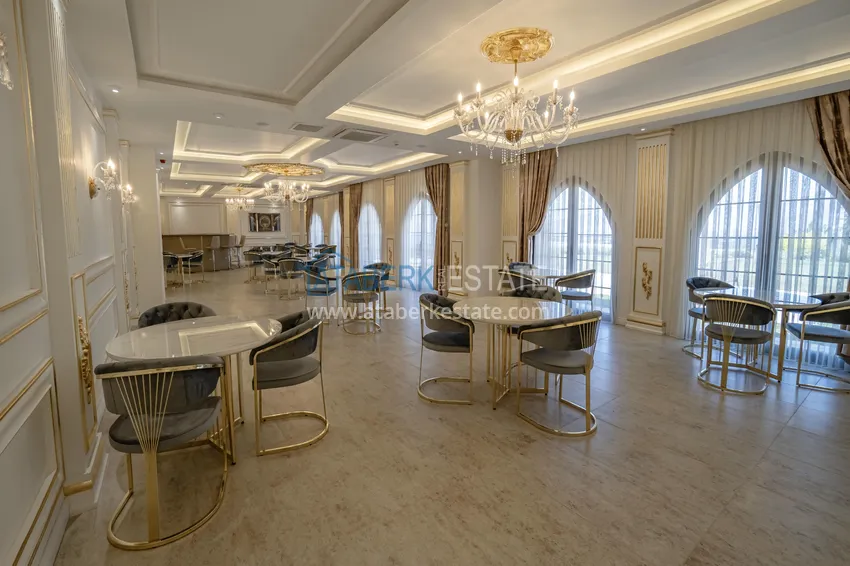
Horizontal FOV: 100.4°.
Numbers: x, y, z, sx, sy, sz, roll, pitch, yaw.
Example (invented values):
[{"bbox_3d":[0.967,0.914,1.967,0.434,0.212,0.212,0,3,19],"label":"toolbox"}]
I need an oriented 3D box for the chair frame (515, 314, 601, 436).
[{"bbox_3d":[1.075,0.636,2.685,0.550,0.860,0.520,-5,10,-28],"label":"chair frame"}]

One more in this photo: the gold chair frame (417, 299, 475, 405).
[{"bbox_3d":[0.180,0.561,3.149,0.520,0.870,0.550,0,9,0],"label":"gold chair frame"}]

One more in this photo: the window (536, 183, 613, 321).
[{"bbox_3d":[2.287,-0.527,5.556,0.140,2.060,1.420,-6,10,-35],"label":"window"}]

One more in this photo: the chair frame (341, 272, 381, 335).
[{"bbox_3d":[-0.842,0.239,4.805,0.520,0.800,0.520,-4,9,-23],"label":"chair frame"}]

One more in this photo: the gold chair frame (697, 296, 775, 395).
[{"bbox_3d":[2.870,0.514,3.292,0.510,0.810,0.520,-7,11,-40],"label":"gold chair frame"}]

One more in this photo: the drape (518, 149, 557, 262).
[{"bbox_3d":[1.940,-0.893,6.269,0.200,2.720,0.720,-6,10,-37],"label":"drape"}]

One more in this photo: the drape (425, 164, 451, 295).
[{"bbox_3d":[0.240,-1.141,7.949,0.200,2.800,0.740,-8,11,-41],"label":"drape"}]

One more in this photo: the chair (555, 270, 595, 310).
[{"bbox_3d":[2.250,0.223,5.241,0.510,0.810,0.520,4,9,26],"label":"chair"}]

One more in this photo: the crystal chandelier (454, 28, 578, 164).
[{"bbox_3d":[0.735,-1.468,2.967,0.970,0.940,0.970,0,8,0],"label":"crystal chandelier"}]

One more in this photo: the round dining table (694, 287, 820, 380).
[{"bbox_3d":[3.270,0.494,3.593,0.960,0.760,0.960,-6,10,-35],"label":"round dining table"}]

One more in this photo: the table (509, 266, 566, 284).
[{"bbox_3d":[1.670,0.205,5.215,0.950,0.740,0.950,-6,10,-35],"label":"table"}]

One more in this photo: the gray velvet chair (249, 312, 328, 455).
[{"bbox_3d":[-0.890,0.631,2.425,0.500,0.800,0.500,-3,9,-20],"label":"gray velvet chair"}]

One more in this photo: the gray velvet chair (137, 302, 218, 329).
[{"bbox_3d":[-1.740,0.592,2.591,0.520,0.830,0.510,-6,10,-36],"label":"gray velvet chair"}]

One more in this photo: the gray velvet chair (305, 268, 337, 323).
[{"bbox_3d":[-1.570,0.157,5.329,0.520,0.800,0.520,0,8,-2],"label":"gray velvet chair"}]

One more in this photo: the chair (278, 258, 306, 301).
[{"bbox_3d":[-2.760,-0.088,7.317,0.520,0.810,0.510,-2,9,-14],"label":"chair"}]

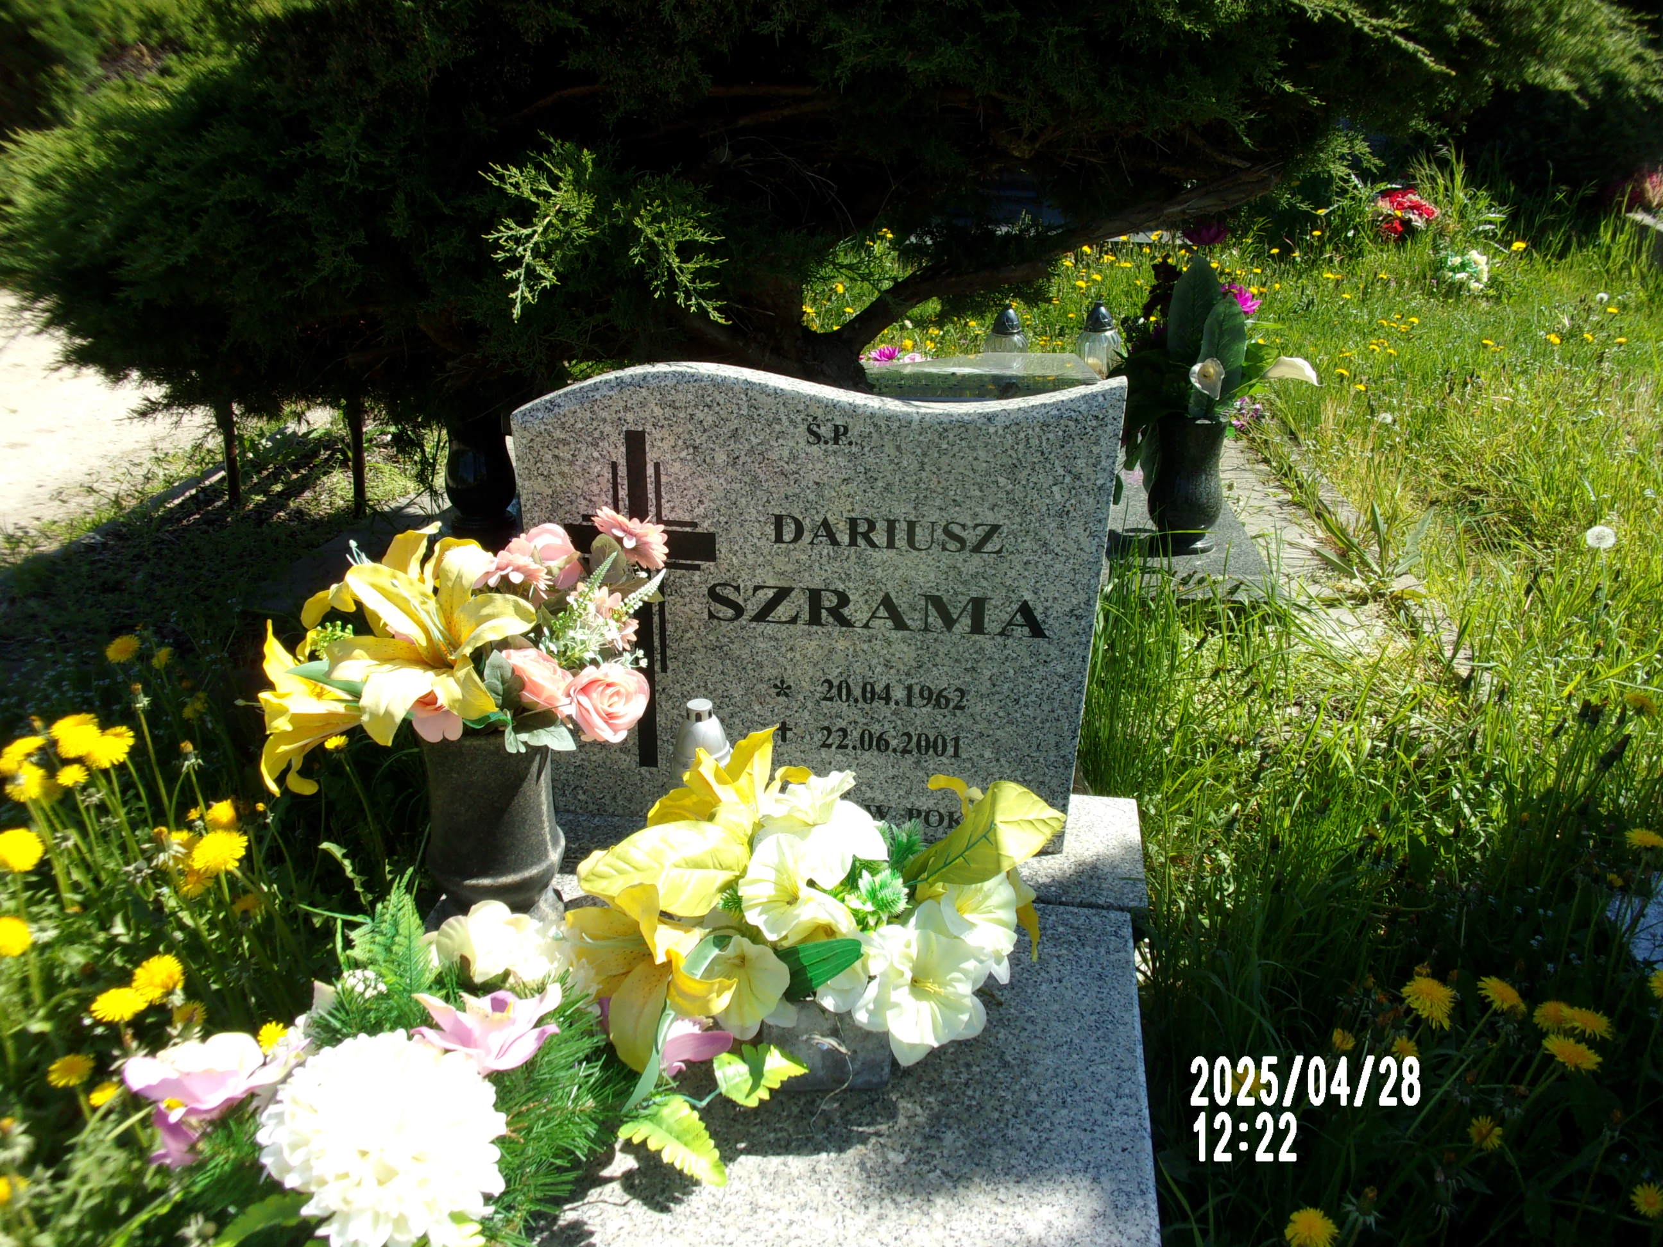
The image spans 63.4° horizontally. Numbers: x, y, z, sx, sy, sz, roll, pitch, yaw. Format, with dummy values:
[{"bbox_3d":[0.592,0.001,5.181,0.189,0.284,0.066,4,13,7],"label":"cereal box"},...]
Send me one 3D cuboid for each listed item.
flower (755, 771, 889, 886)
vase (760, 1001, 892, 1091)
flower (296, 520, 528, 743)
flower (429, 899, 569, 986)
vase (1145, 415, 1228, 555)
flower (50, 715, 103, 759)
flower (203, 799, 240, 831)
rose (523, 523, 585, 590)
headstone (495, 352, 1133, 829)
[{"bbox_3d":[-0.006,0.175,1.160,0.108,0.085,0.100,2,24,3],"label":"flower"},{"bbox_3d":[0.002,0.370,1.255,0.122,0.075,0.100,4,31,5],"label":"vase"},{"bbox_3d":[-0.370,0.011,1.200,0.175,0.165,0.120,14,-9,28],"label":"flower"},{"bbox_3d":[-0.268,0.257,1.090,0.108,0.062,0.085,4,24,7],"label":"flower"},{"bbox_3d":[0.624,-0.242,2.359,0.142,0.243,0.142,4,31,5],"label":"vase"},{"bbox_3d":[-0.673,0.100,1.200,0.042,0.027,0.042,2,35,8],"label":"flower"},{"bbox_3d":[-0.562,0.176,1.240,0.032,0.025,0.032,4,24,7],"label":"flower"},{"bbox_3d":[-0.261,-0.064,1.270,0.058,0.060,0.058,4,24,7],"label":"rose"},{"bbox_3d":[-0.023,-0.009,1.400,0.583,0.549,0.042,4,31,5],"label":"headstone"}]

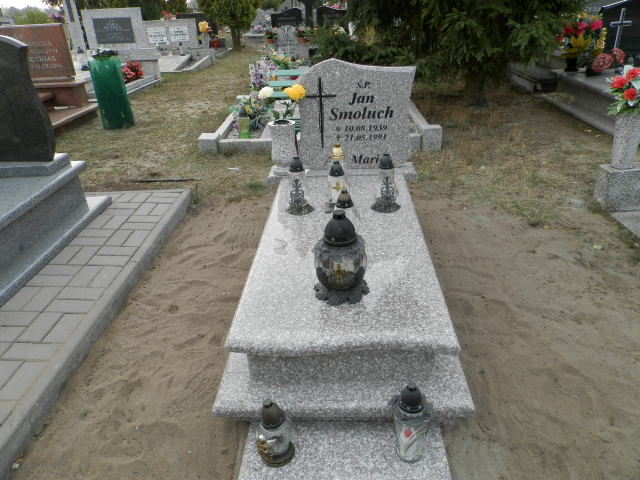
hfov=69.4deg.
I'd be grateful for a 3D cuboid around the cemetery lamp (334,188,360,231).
[{"bbox_3d":[0.126,-0.130,2.141,0.115,0.224,0.115,1,28,2],"label":"cemetery lamp"}]

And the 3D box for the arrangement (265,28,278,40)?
[{"bbox_3d":[-0.829,-3.512,7.900,0.250,0.270,0.250,0,26,3],"label":"arrangement"}]

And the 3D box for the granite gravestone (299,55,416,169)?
[{"bbox_3d":[0.204,-0.757,2.808,0.680,0.654,0.100,1,28,2],"label":"granite gravestone"}]

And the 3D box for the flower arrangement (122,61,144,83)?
[{"bbox_3d":[-2.804,-2.526,6.950,0.300,0.290,0.280,1,28,2],"label":"flower arrangement"}]

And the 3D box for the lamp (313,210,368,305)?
[{"bbox_3d":[0.082,0.054,1.773,0.224,0.338,0.224,0,26,3],"label":"lamp"}]

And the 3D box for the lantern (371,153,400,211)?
[{"bbox_3d":[0.368,-0.326,2.526,0.168,0.283,0.168,0,26,3],"label":"lantern"}]

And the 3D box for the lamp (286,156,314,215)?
[{"bbox_3d":[-0.102,-0.294,2.380,0.150,0.276,0.150,1,28,2],"label":"lamp"}]

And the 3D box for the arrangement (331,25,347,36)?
[{"bbox_3d":[0.384,-4.351,9.600,0.330,0.270,0.280,0,26,3],"label":"arrangement"}]

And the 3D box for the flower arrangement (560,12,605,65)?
[{"bbox_3d":[3.550,-2.711,6.250,0.500,0.670,0.400,1,28,2],"label":"flower arrangement"}]

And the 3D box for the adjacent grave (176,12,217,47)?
[{"bbox_3d":[-3.019,-5.146,11.300,0.950,0.780,0.300,1,28,2],"label":"adjacent grave"}]

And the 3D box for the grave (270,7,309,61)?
[{"bbox_3d":[-0.548,-3.690,8.300,0.680,0.950,0.500,0,26,3],"label":"grave"}]

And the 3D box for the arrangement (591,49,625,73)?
[{"bbox_3d":[3.789,-2.343,6.050,0.370,0.280,0.300,1,28,2],"label":"arrangement"}]

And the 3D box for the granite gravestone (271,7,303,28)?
[{"bbox_3d":[-0.821,-5.461,11.500,0.800,0.620,0.150,0,26,3],"label":"granite gravestone"}]

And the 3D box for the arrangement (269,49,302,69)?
[{"bbox_3d":[-0.537,-2.827,7.200,0.530,0.320,0.350,0,26,3],"label":"arrangement"}]

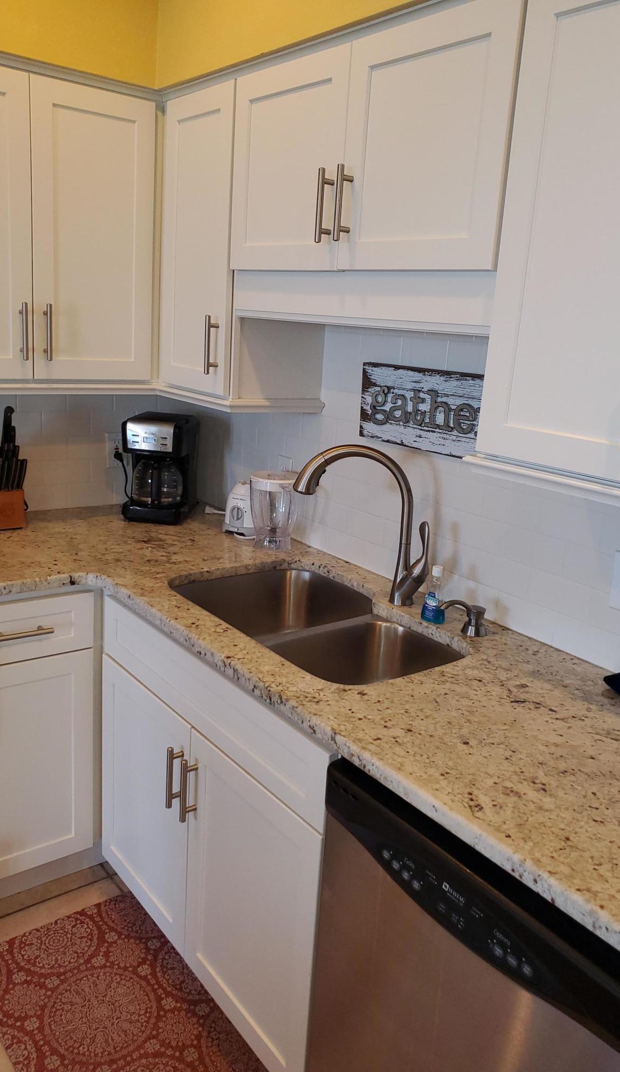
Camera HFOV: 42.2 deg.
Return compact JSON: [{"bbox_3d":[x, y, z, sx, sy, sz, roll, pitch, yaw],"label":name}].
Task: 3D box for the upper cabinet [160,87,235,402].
[{"bbox_3d":[-0.181,-0.777,2.226,0.326,0.763,0.362,-8,19,-38],"label":"upper cabinet"}]

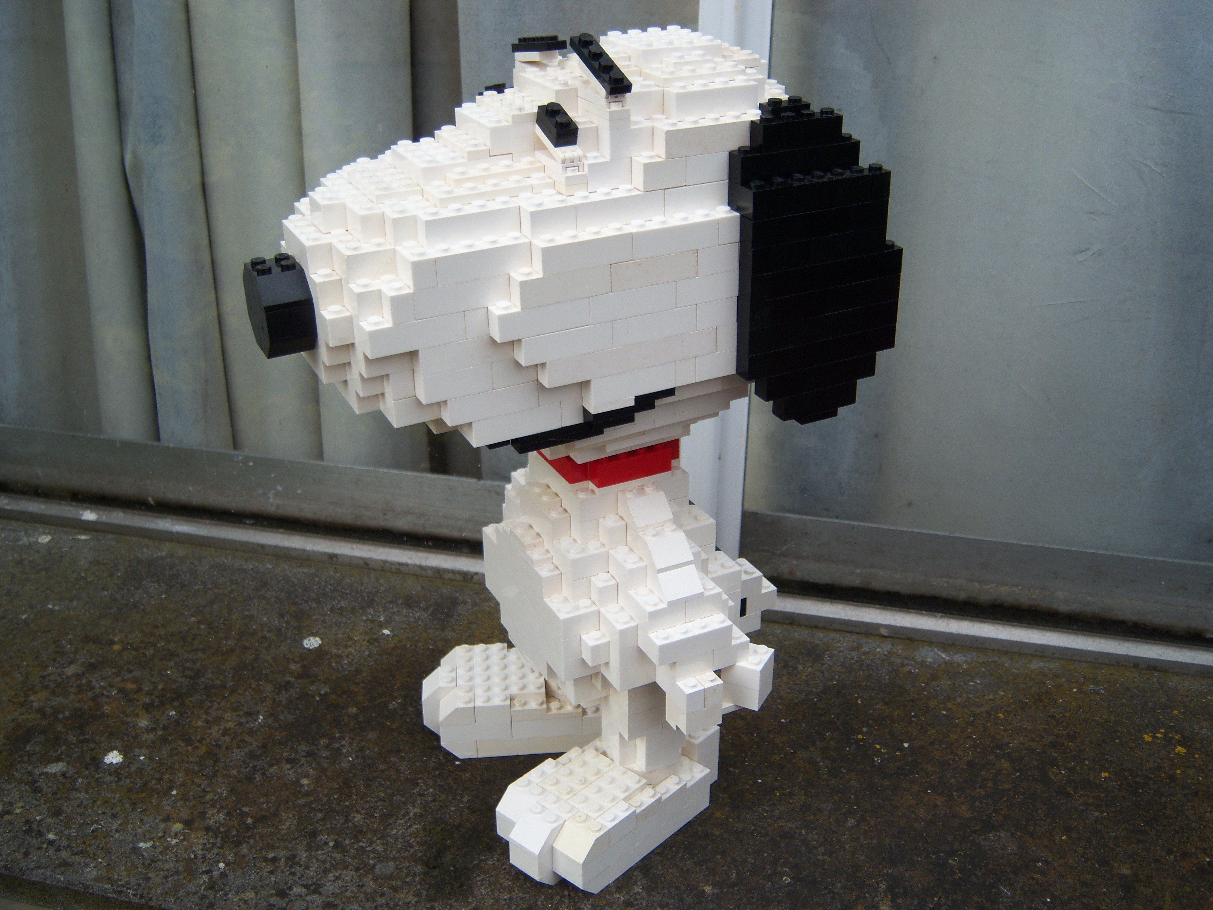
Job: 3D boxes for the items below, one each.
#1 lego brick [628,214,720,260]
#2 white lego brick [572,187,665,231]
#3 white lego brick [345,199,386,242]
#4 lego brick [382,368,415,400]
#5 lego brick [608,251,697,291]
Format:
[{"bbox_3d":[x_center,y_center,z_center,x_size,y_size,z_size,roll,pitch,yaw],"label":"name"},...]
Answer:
[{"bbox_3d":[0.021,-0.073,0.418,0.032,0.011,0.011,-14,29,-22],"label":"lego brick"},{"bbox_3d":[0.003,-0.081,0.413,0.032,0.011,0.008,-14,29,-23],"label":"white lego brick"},{"bbox_3d":[-0.077,-0.076,0.406,0.008,0.011,0.016,-14,29,-23],"label":"white lego brick"},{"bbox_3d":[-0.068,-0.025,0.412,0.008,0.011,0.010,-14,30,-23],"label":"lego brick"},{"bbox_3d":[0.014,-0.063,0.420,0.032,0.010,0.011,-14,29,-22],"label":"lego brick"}]

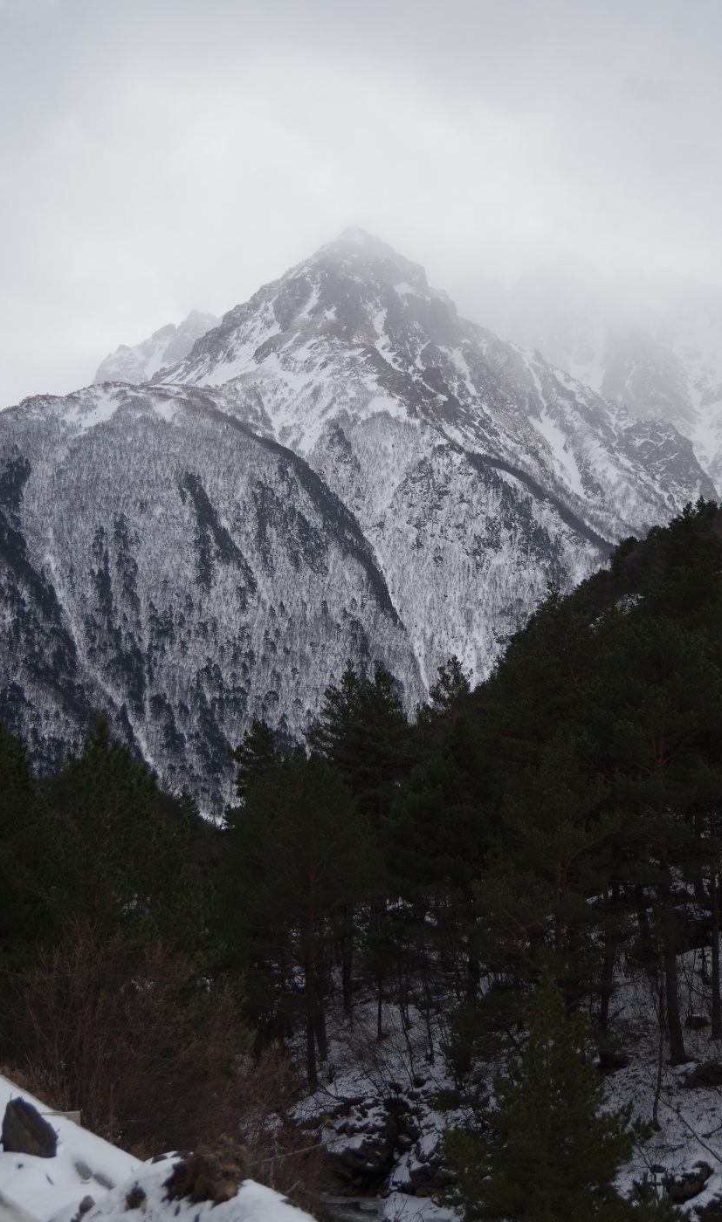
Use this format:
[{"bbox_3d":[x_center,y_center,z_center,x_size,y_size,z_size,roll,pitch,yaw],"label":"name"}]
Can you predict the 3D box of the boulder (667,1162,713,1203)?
[{"bbox_3d":[7.837,13.580,37.092,1.060,0.760,0.880,-2,-8,11],"label":"boulder"}]

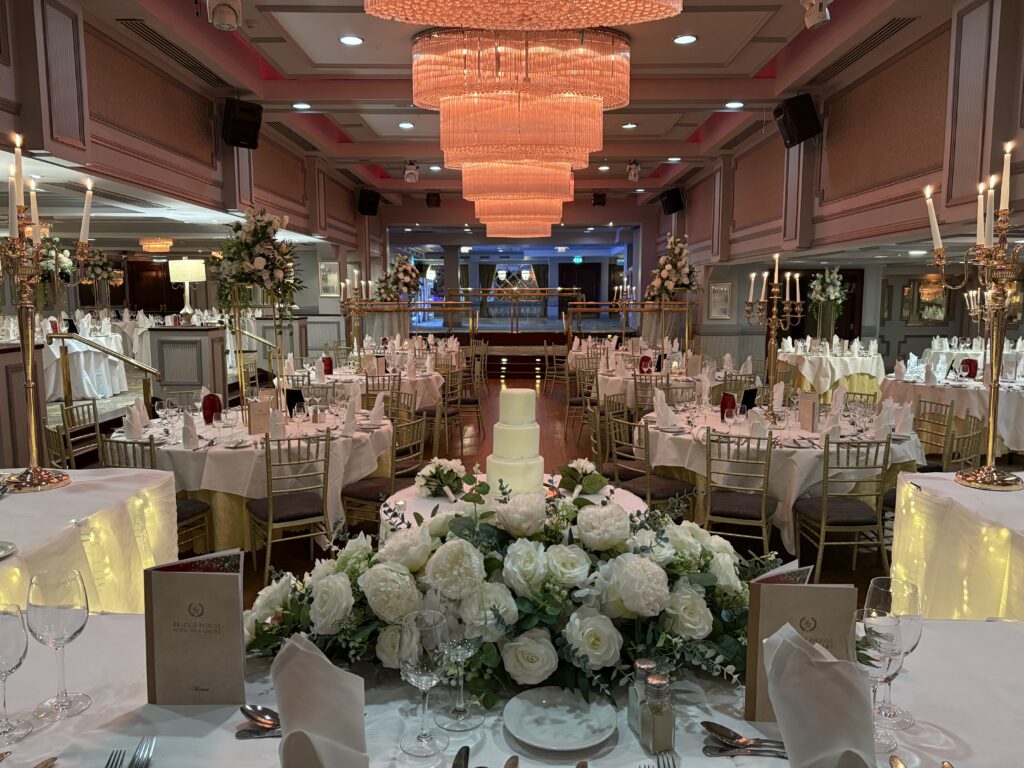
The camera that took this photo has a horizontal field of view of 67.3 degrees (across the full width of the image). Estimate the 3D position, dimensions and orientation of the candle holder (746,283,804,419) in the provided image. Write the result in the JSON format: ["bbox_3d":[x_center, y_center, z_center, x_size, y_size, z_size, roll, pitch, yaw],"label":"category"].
[{"bbox_3d":[1.873,-0.296,5.483,0.420,1.140,0.410,0,7,1],"label":"candle holder"}]

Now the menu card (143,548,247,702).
[{"bbox_3d":[-0.483,0.386,1.239,0.155,0.212,0.115,0,6,3],"label":"menu card"}]

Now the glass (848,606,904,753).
[{"bbox_3d":[0.506,0.411,1.068,0.066,0.182,0.066,0,7,1],"label":"glass"}]

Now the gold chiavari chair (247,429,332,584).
[{"bbox_3d":[-1.343,0.710,4.733,0.400,0.920,0.440,-4,7,-29],"label":"gold chiavari chair"}]

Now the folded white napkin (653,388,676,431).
[{"bbox_3d":[1.075,0.162,5.332,0.150,0.277,0.100,-1,7,-10],"label":"folded white napkin"}]

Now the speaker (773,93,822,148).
[{"bbox_3d":[3.146,-2.882,8.445,0.310,0.450,0.290,-23,12,-14],"label":"speaker"}]

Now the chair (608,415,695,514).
[{"bbox_3d":[0.934,0.659,5.174,0.440,0.920,0.400,-4,7,-29],"label":"chair"}]

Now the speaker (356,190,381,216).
[{"bbox_3d":[-2.751,-3.502,14.797,0.300,0.460,0.310,-3,29,-25],"label":"speaker"}]

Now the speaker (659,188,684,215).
[{"bbox_3d":[4.257,-4.841,20.400,0.420,0.600,0.420,-18,9,-8],"label":"speaker"}]

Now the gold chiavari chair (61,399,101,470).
[{"bbox_3d":[-3.038,0.590,5.786,0.440,0.920,0.400,1,7,6],"label":"gold chiavari chair"}]

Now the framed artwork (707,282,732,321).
[{"bbox_3d":[3.767,-1.480,13.883,0.450,0.680,0.035,0,7,1],"label":"framed artwork"}]

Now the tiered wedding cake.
[{"bbox_3d":[0.016,0.264,3.483,0.257,0.485,0.257,0,7,1],"label":"tiered wedding cake"}]

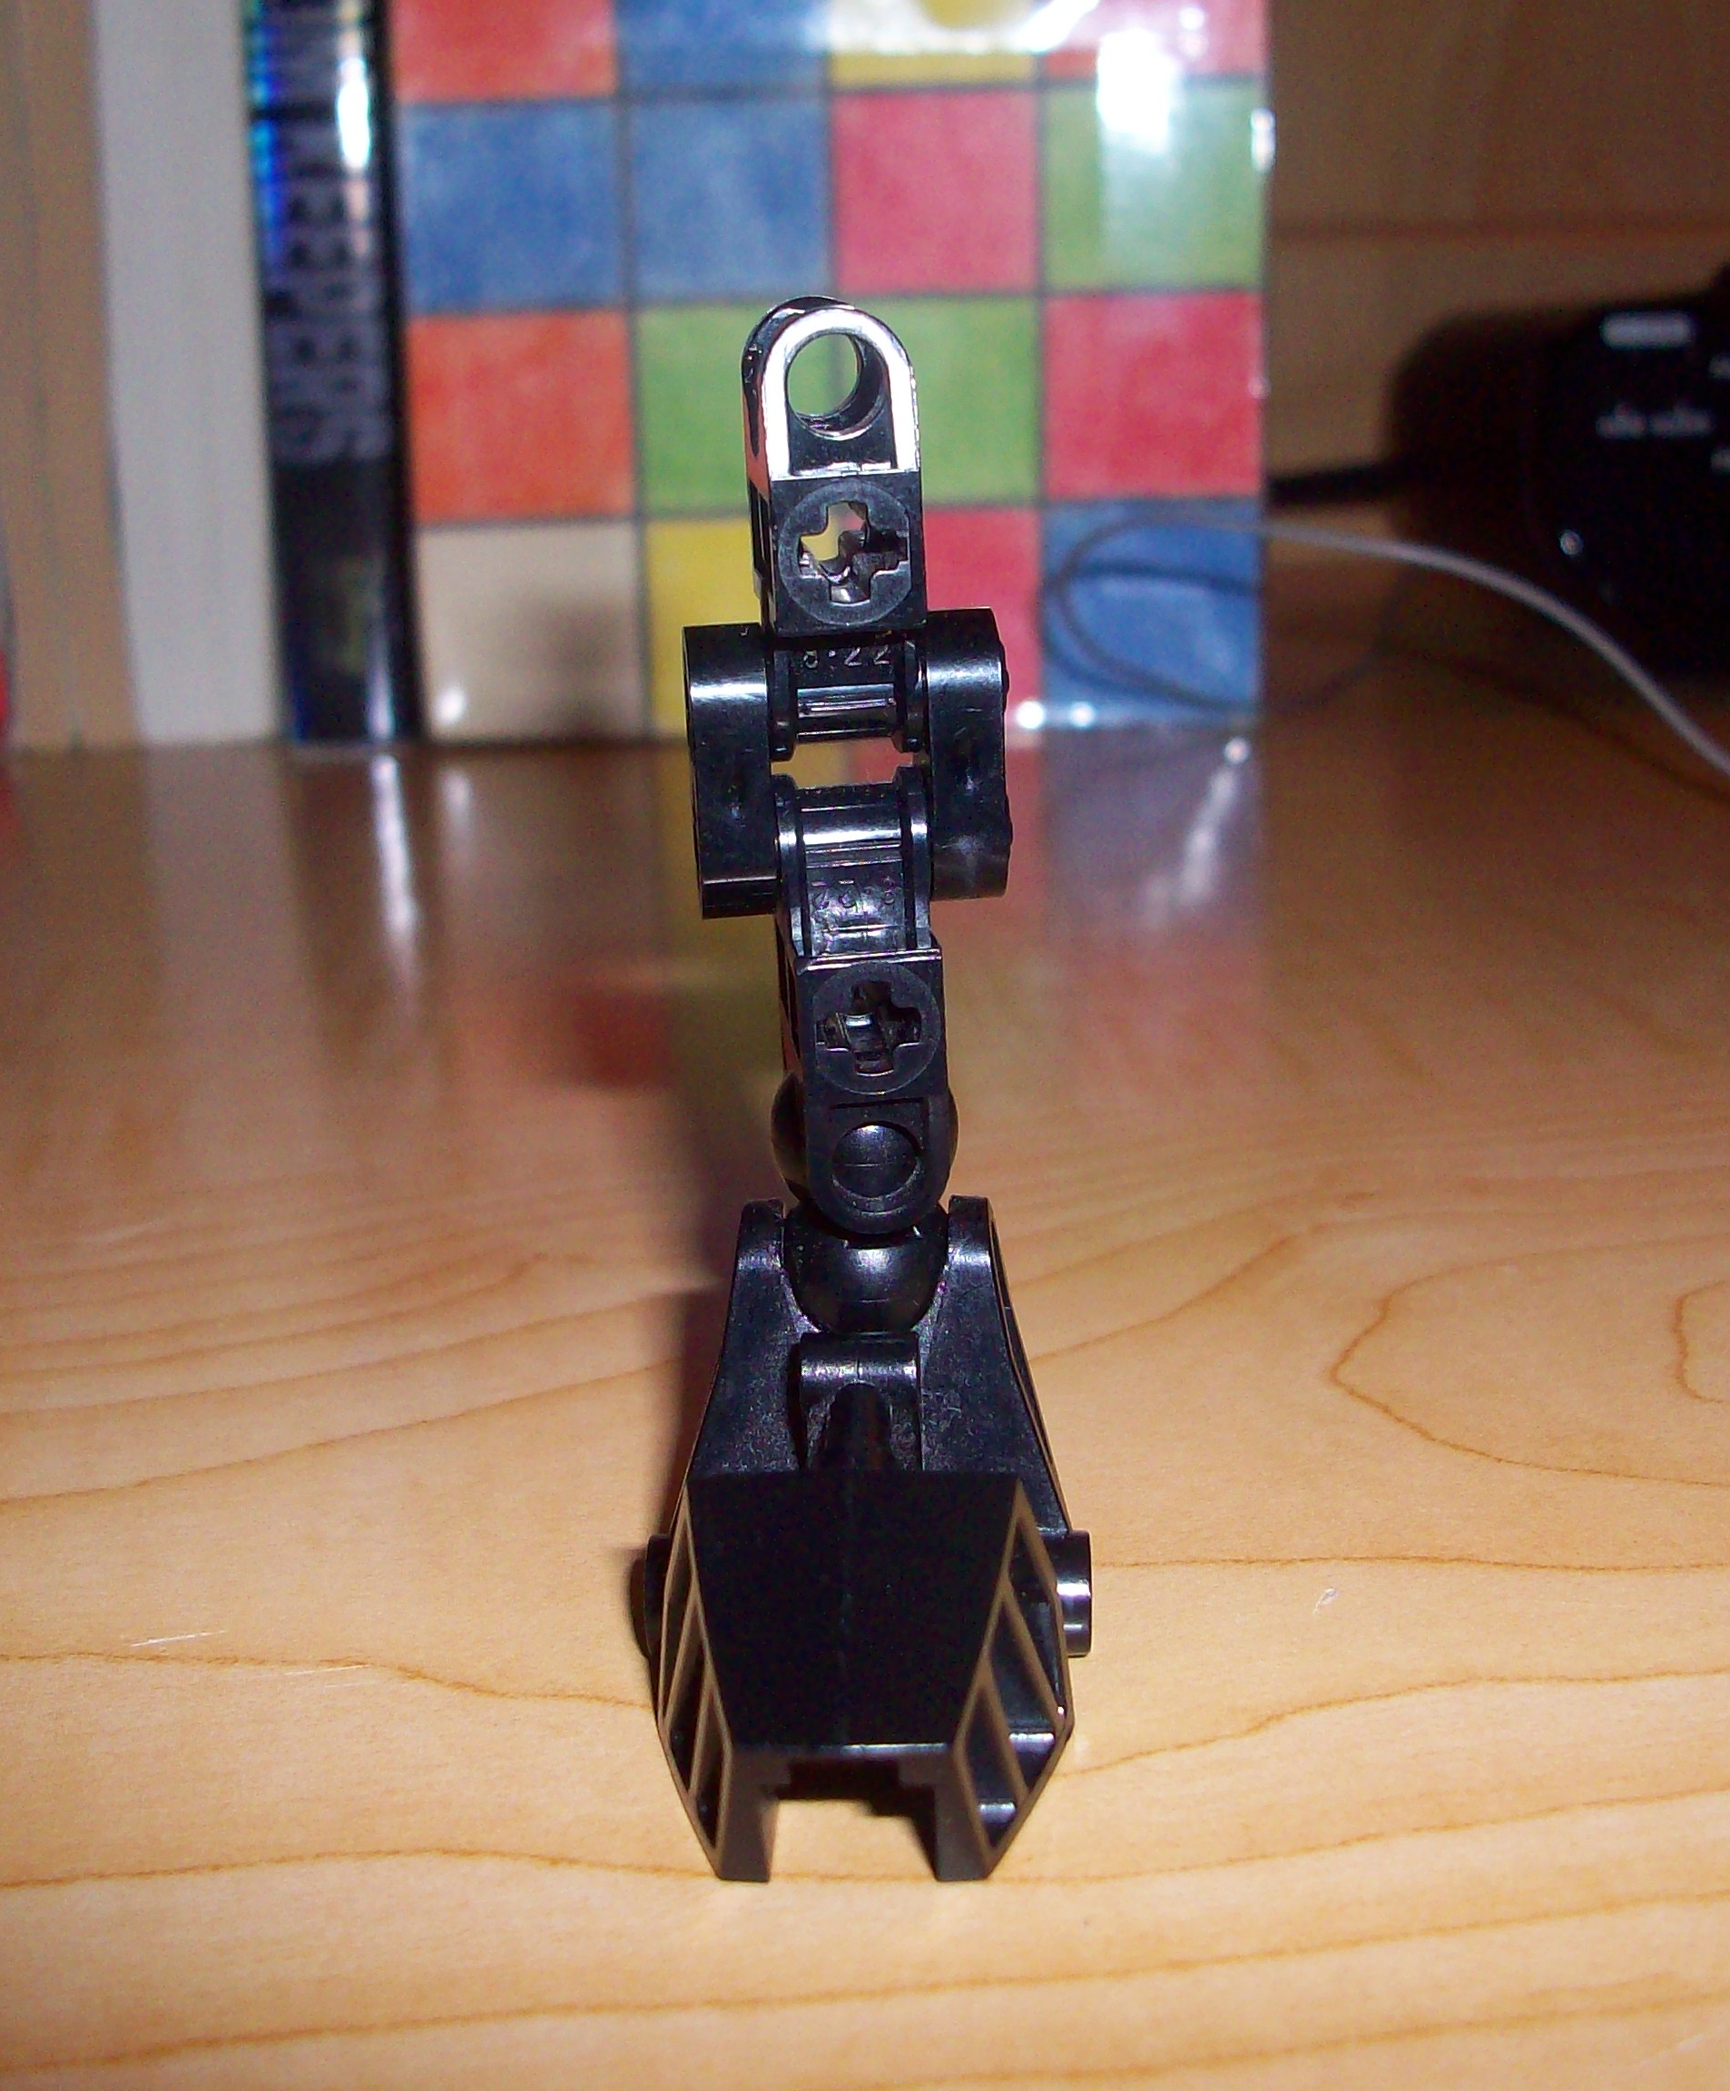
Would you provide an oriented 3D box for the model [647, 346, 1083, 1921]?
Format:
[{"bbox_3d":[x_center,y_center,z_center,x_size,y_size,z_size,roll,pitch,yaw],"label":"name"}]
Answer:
[{"bbox_3d":[0.000,-0.001,0.149,0.024,0.075,0.048,-1,15,4],"label":"model"}]

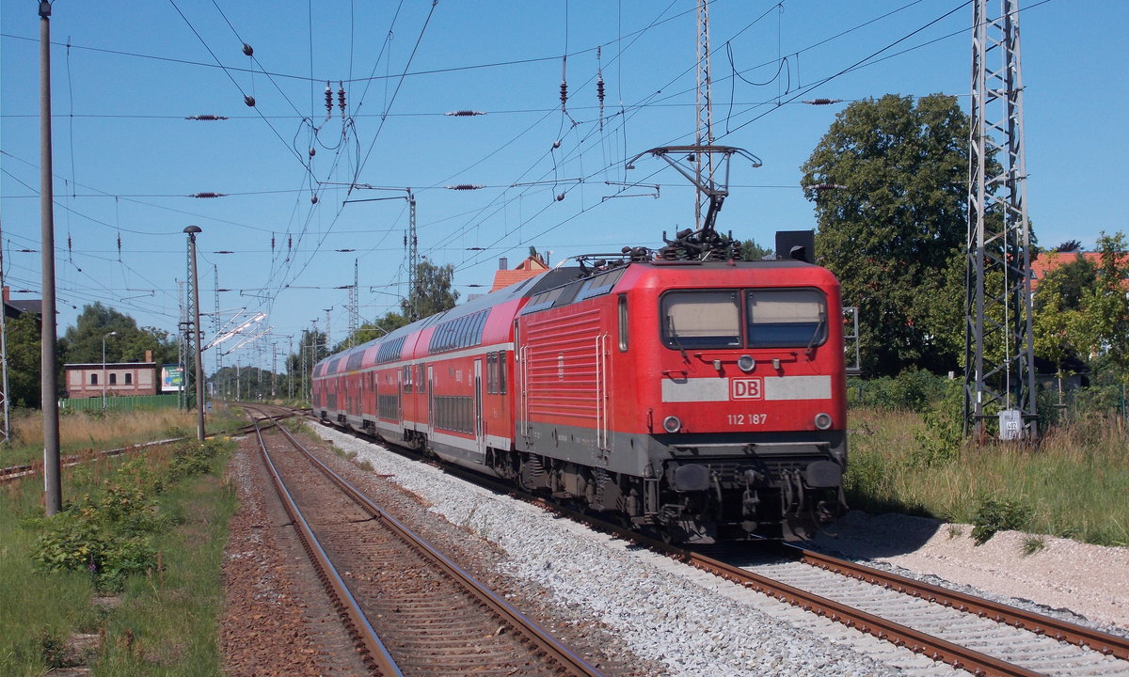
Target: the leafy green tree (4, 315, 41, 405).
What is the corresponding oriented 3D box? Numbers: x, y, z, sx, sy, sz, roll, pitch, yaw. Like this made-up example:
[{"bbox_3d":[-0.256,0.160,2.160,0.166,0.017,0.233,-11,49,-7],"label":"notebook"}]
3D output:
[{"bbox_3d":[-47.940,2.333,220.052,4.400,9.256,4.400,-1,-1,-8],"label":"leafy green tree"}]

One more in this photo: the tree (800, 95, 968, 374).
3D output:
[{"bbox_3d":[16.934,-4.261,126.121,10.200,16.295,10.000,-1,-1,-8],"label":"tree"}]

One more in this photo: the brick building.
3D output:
[{"bbox_3d":[-48.324,4.504,264.027,9.700,6.502,7.500,-1,-1,-8],"label":"brick building"}]

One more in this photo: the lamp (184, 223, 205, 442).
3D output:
[{"bbox_3d":[-17.021,-0.227,114.552,0.820,9.931,0.820,-1,-1,-8],"label":"lamp"}]

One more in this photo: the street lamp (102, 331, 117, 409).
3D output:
[{"bbox_3d":[-45.893,3.342,250.043,1.500,8.105,0.300,-1,-1,0],"label":"street lamp"}]

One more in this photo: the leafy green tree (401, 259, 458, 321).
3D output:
[{"bbox_3d":[-11.167,-0.196,205.082,4.600,12.598,4.600,-1,-1,-8],"label":"leafy green tree"}]

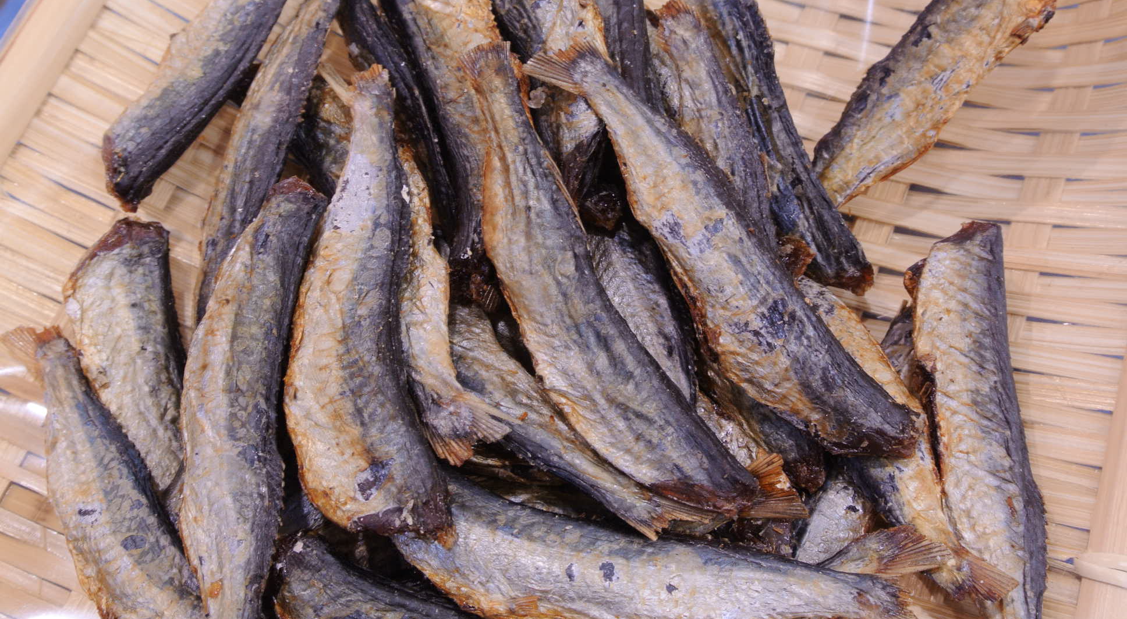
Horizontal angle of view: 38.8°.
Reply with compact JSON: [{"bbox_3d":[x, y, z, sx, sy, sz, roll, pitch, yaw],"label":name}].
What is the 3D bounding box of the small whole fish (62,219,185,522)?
[{"bbox_3d":[-0.108,0.028,0.406,0.028,0.020,0.112,-11,67,-5],"label":"small whole fish"}]

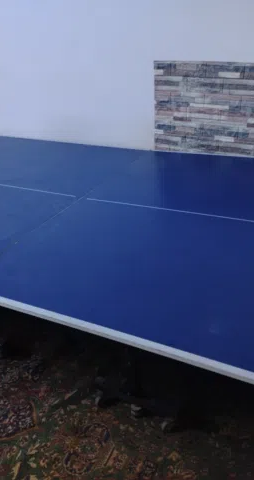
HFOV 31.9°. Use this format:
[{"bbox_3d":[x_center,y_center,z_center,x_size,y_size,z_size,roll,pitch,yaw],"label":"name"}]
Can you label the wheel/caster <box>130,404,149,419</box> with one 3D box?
[{"bbox_3d":[0.052,0.712,1.844,0.065,0.051,0.040,5,30,18],"label":"wheel/caster"}]

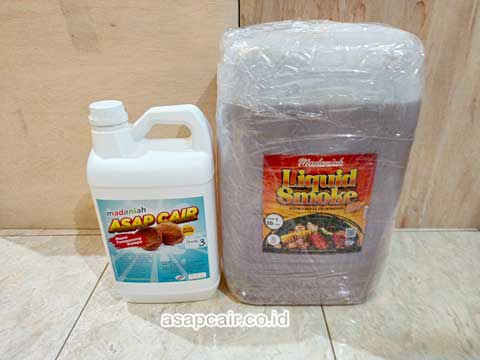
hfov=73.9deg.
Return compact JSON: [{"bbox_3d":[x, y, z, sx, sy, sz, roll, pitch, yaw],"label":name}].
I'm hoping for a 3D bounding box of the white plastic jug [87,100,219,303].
[{"bbox_3d":[-0.131,0.035,0.543,0.184,0.337,0.131,-2,26,-1],"label":"white plastic jug"}]

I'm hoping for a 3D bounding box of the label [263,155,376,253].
[{"bbox_3d":[0.110,0.040,0.466,0.152,0.163,0.010,0,26,1],"label":"label"}]

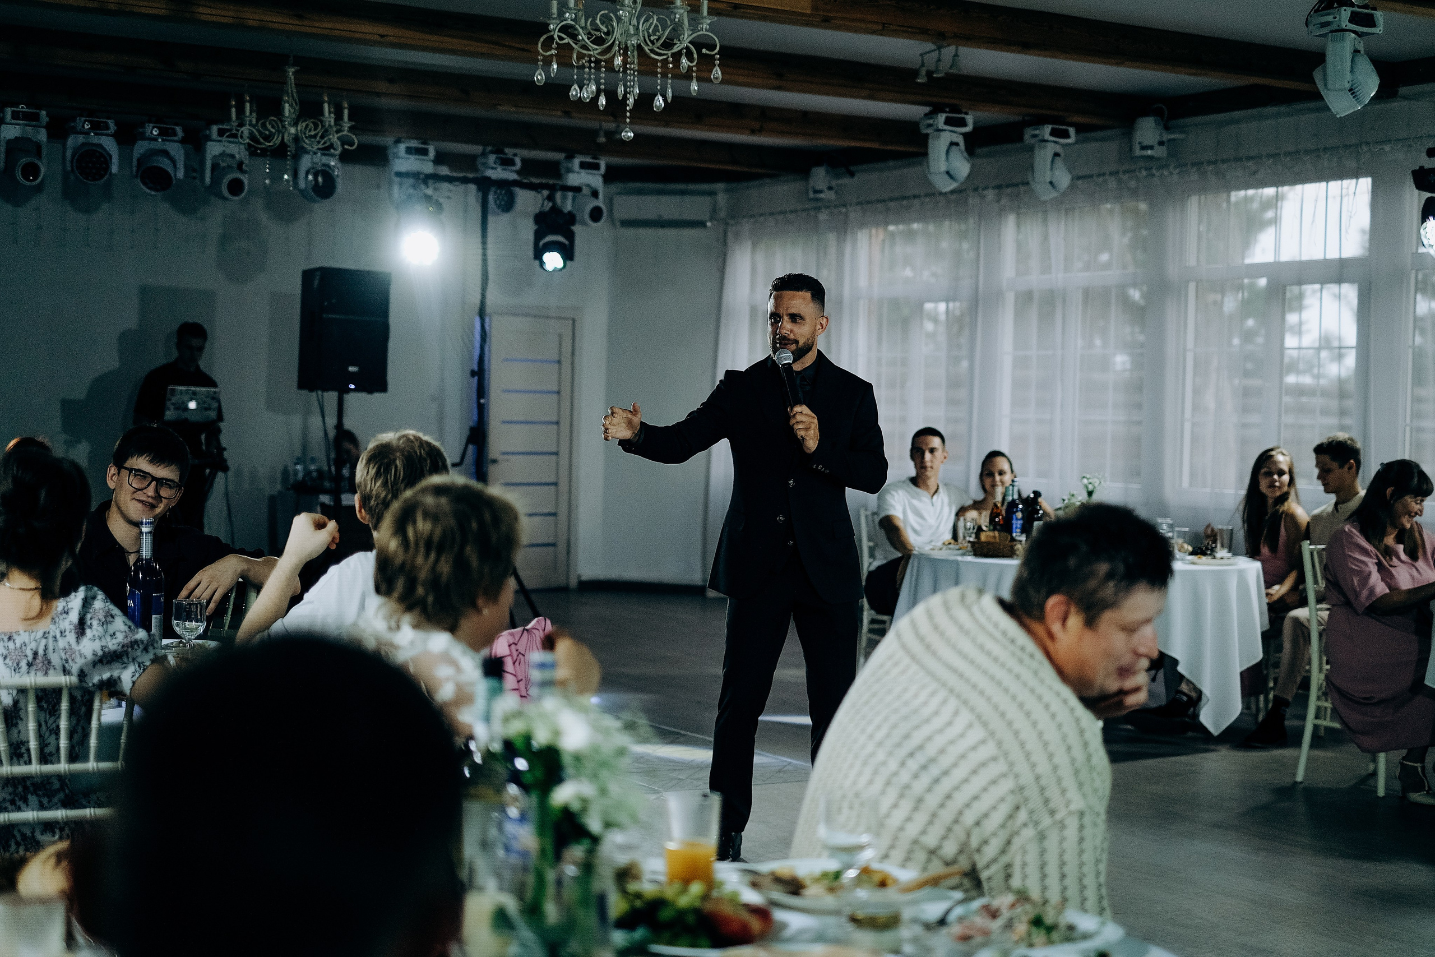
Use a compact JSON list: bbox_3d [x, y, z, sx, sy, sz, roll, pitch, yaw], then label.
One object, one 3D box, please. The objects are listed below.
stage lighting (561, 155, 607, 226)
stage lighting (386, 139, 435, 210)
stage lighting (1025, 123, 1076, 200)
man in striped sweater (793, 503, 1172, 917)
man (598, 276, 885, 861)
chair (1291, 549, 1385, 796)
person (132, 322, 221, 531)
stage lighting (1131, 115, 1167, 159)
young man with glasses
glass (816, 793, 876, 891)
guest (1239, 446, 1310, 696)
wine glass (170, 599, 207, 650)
[{"bbox_3d":[-0.818,-1.758,12.900,0.265,0.405,0.260,0,3,-36],"label":"stage lighting"},{"bbox_3d":[-1.793,-1.785,12.350,0.265,0.395,0.255,0,3,-34],"label":"stage lighting"},{"bbox_3d":[1.699,-1.612,10.800,0.240,0.390,0.270,3,2,25],"label":"stage lighting"},{"bbox_3d":[0.445,0.684,3.248,0.740,1.280,0.520,1,2,-20],"label":"man in striped sweater"},{"bbox_3d":[0.084,0.272,6.470,0.880,1.810,0.500,2,2,13],"label":"man"},{"bbox_3d":[2.567,0.726,8.185,0.410,0.920,0.430,0,3,-38],"label":"chair"},{"bbox_3d":[-3.166,-0.015,12.511,0.520,1.819,0.420,0,2,-23],"label":"person"},{"bbox_3d":[2.360,-1.863,11.536,0.180,0.230,0.180,0,2,-31],"label":"stage lighting"},{"bbox_3d":[-1.333,0.546,5.175,0.580,1.330,0.740,1,2,-12],"label":"young man with glasses"},{"bbox_3d":[0.176,0.500,2.870,0.077,0.145,0.077,2,2,0],"label":"glass"},{"bbox_3d":[2.452,0.492,9.400,0.470,1.270,0.750,4,3,45],"label":"guest"},{"bbox_3d":[-1.219,0.365,4.870,0.080,0.165,0.080,2,2,0],"label":"wine glass"}]

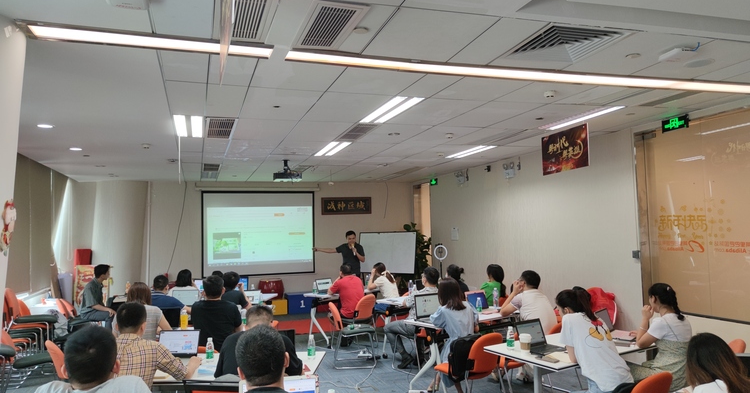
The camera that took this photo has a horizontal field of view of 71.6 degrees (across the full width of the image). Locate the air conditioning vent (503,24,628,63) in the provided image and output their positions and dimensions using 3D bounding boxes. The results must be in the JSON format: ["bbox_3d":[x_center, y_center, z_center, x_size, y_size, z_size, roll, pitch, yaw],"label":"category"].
[{"bbox_3d":[1.221,-0.991,3.338,0.610,0.060,0.590,0,-4,-19],"label":"air conditioning vent"}]

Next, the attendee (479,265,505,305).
[{"bbox_3d":[1.550,1.516,6.976,0.470,1.200,0.750,2,-5,-44],"label":"attendee"}]

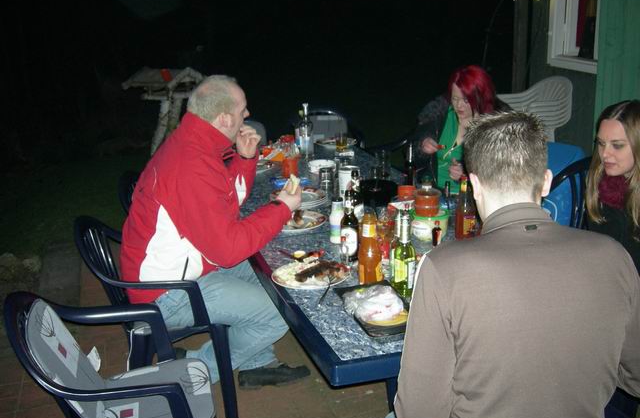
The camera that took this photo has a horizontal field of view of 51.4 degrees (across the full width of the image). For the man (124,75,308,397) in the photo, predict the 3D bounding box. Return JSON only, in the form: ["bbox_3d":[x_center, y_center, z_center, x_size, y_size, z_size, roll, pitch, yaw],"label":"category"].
[{"bbox_3d":[-0.428,0.119,2.672,0.770,1.310,0.540,-3,19,-7],"label":"man"}]

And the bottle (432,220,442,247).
[{"bbox_3d":[0.402,0.081,2.286,0.033,0.092,0.033,-3,18,1],"label":"bottle"}]

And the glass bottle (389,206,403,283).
[{"bbox_3d":[0.257,0.110,2.106,0.064,0.231,0.064,-1,19,0],"label":"glass bottle"}]

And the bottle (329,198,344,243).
[{"bbox_3d":[0.060,0.037,2.368,0.060,0.161,0.060,-3,18,1],"label":"bottle"}]

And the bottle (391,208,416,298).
[{"bbox_3d":[0.245,0.126,1.904,0.062,0.259,0.062,-3,18,1],"label":"bottle"}]

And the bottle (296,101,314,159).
[{"bbox_3d":[-0.073,-0.420,3.558,0.079,0.300,0.079,-1,19,0],"label":"bottle"}]

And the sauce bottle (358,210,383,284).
[{"bbox_3d":[0.164,0.115,2.105,0.082,0.228,0.082,-1,19,0],"label":"sauce bottle"}]

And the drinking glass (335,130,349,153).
[{"bbox_3d":[0.120,-0.377,3.714,0.065,0.110,0.065,-1,19,0],"label":"drinking glass"}]

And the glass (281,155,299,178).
[{"bbox_3d":[-0.147,-0.208,3.273,0.082,0.087,0.082,-1,19,0],"label":"glass"}]

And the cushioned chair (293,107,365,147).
[{"bbox_3d":[0.076,-0.215,4.368,0.570,0.830,0.580,-5,19,-11],"label":"cushioned chair"}]

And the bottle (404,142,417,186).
[{"bbox_3d":[0.391,-0.175,2.856,0.053,0.229,0.053,-3,18,1],"label":"bottle"}]

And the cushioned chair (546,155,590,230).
[{"bbox_3d":[1.011,0.210,2.913,0.570,0.840,0.570,-9,19,-18],"label":"cushioned chair"}]

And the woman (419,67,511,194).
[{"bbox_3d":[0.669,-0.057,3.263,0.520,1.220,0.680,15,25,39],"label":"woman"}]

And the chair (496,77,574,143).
[{"bbox_3d":[1.492,-0.443,4.774,0.570,0.900,0.570,-5,19,-11],"label":"chair"}]

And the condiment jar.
[{"bbox_3d":[0.380,-0.026,2.355,0.084,0.086,0.084,-3,18,1],"label":"condiment jar"}]

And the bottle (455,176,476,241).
[{"bbox_3d":[0.511,-0.008,2.332,0.069,0.223,0.069,-3,18,1],"label":"bottle"}]

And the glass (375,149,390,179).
[{"bbox_3d":[0.306,-0.215,3.215,0.060,0.123,0.060,-1,19,0],"label":"glass"}]

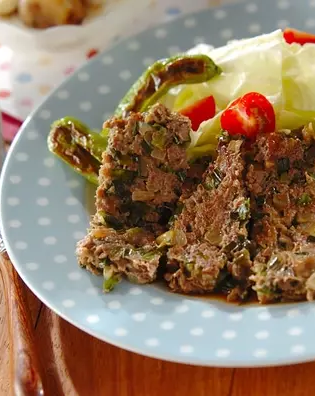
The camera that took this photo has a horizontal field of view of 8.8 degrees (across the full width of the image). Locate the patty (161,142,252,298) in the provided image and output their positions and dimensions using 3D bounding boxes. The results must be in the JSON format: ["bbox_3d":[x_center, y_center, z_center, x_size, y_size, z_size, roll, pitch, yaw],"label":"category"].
[{"bbox_3d":[0.021,0.009,0.860,0.037,0.032,0.068,-6,42,6],"label":"patty"}]

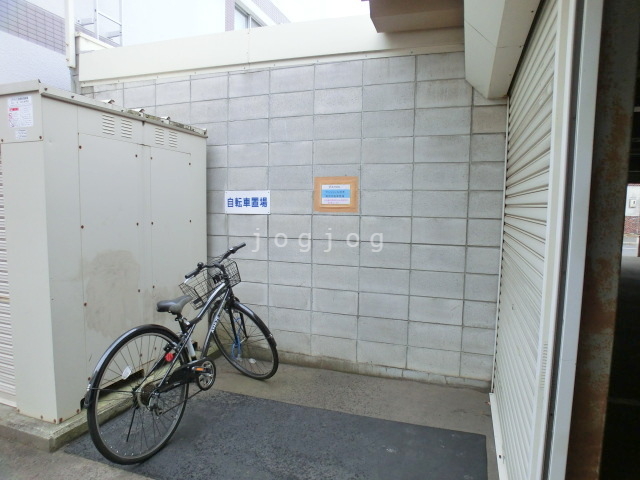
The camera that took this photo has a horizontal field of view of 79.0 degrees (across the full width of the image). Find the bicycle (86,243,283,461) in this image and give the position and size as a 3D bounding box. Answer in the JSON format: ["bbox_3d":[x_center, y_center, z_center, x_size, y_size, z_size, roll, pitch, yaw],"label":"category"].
[{"bbox_3d":[-0.855,0.617,2.493,0.700,1.080,1.570,2,5,19],"label":"bicycle"}]

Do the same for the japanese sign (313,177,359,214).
[{"bbox_3d":[0.129,-0.363,3.121,0.373,0.284,0.020,2,4,18],"label":"japanese sign"}]

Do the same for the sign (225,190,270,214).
[{"bbox_3d":[-0.632,-0.326,3.379,0.444,0.203,0.010,2,4,18],"label":"sign"}]

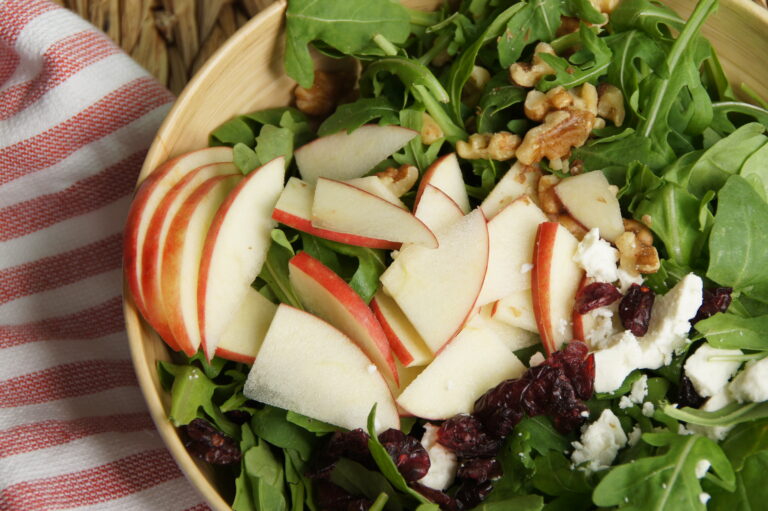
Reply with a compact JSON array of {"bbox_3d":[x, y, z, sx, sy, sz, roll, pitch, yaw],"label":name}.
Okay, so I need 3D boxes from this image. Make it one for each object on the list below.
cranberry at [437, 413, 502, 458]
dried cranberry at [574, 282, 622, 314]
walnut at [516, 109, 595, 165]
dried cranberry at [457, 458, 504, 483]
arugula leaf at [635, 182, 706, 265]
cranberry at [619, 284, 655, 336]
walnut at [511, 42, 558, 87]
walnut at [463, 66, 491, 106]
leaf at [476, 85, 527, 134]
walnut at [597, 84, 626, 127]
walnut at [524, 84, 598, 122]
[{"bbox_3d":[0.026,0.055,0.979,0.019,0.010,0.013,12,60,4],"label":"cranberry"},{"bbox_3d":[0.067,0.013,1.001,0.014,0.008,0.010,-15,62,-11],"label":"dried cranberry"},{"bbox_3d":[0.059,-0.041,1.093,0.028,0.012,0.016,-32,66,-16],"label":"walnut"},{"bbox_3d":[0.031,0.070,1.046,0.016,0.008,0.008,-4,62,-2],"label":"dried cranberry"},{"bbox_3d":[0.096,-0.011,1.079,0.026,0.013,0.028,0,62,0],"label":"arugula leaf"},{"bbox_3d":[0.079,0.017,0.997,0.011,0.009,0.015,9,60,2],"label":"cranberry"},{"bbox_3d":[0.049,-0.062,1.048,0.017,0.011,0.012,-38,69,-21],"label":"walnut"},{"bbox_3d":[0.032,-0.059,1.121,0.015,0.011,0.016,0,62,0],"label":"walnut"},{"bbox_3d":[0.041,-0.051,1.113,0.020,0.012,0.016,-27,65,-14],"label":"leaf"},{"bbox_3d":[0.074,-0.049,1.042,0.009,0.010,0.013,-10,61,-9],"label":"walnut"},{"bbox_3d":[0.058,-0.048,1.040,0.023,0.012,0.015,-8,61,-7],"label":"walnut"}]

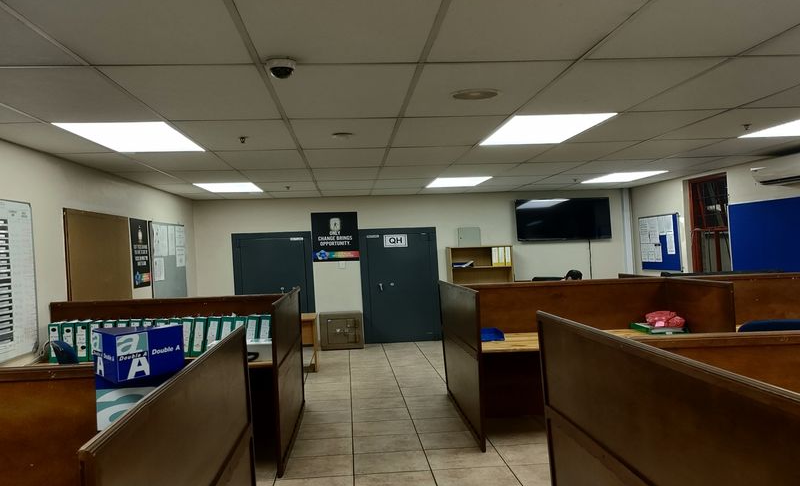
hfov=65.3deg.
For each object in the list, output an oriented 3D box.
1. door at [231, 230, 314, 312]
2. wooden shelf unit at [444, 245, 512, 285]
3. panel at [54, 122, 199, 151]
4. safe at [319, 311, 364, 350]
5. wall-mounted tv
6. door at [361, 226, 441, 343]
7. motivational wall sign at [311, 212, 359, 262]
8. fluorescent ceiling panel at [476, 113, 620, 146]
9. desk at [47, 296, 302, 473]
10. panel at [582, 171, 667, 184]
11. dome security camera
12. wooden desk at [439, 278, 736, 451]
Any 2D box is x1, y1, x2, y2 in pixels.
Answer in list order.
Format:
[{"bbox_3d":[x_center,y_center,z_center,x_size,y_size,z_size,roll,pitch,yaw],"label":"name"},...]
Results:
[{"bbox_3d":[-1.934,0.747,9.676,1.214,1.799,0.137,-2,-1,-4],"label":"door"},{"bbox_3d":[1.266,0.788,9.736,0.980,1.454,0.304,-2,-1,-4],"label":"wooden shelf unit"},{"bbox_3d":[-1.861,-0.766,4.455,0.686,0.069,1.137,-2,-1,-4],"label":"panel"},{"bbox_3d":[-0.873,1.335,9.489,0.637,0.532,0.470,-2,-1,-4],"label":"safe"},{"bbox_3d":[2.600,-0.370,9.942,1.518,0.641,0.098,-2,-1,-4],"label":"wall-mounted tv"},{"bbox_3d":[0.012,0.673,9.818,1.212,1.790,0.137,-2,-1,-4],"label":"door"},{"bbox_3d":[-1.002,-0.088,9.731,0.713,0.764,0.029,-2,-1,-4],"label":"motivational wall sign"},{"bbox_3d":[1.084,-0.883,4.798,0.715,0.069,1.176,-2,-1,-4],"label":"fluorescent ceiling panel"},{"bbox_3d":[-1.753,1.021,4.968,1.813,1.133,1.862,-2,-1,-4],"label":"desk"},{"bbox_3d":[3.078,-0.923,8.633,0.706,0.069,1.205,-2,-1,-4],"label":"panel"},{"bbox_3d":[-0.533,-0.774,2.811,0.125,0.078,0.125,-2,-1,-4],"label":"dome security camera"},{"bbox_3d":[1.420,0.895,5.348,1.891,1.133,1.666,-2,-1,-4],"label":"wooden desk"}]

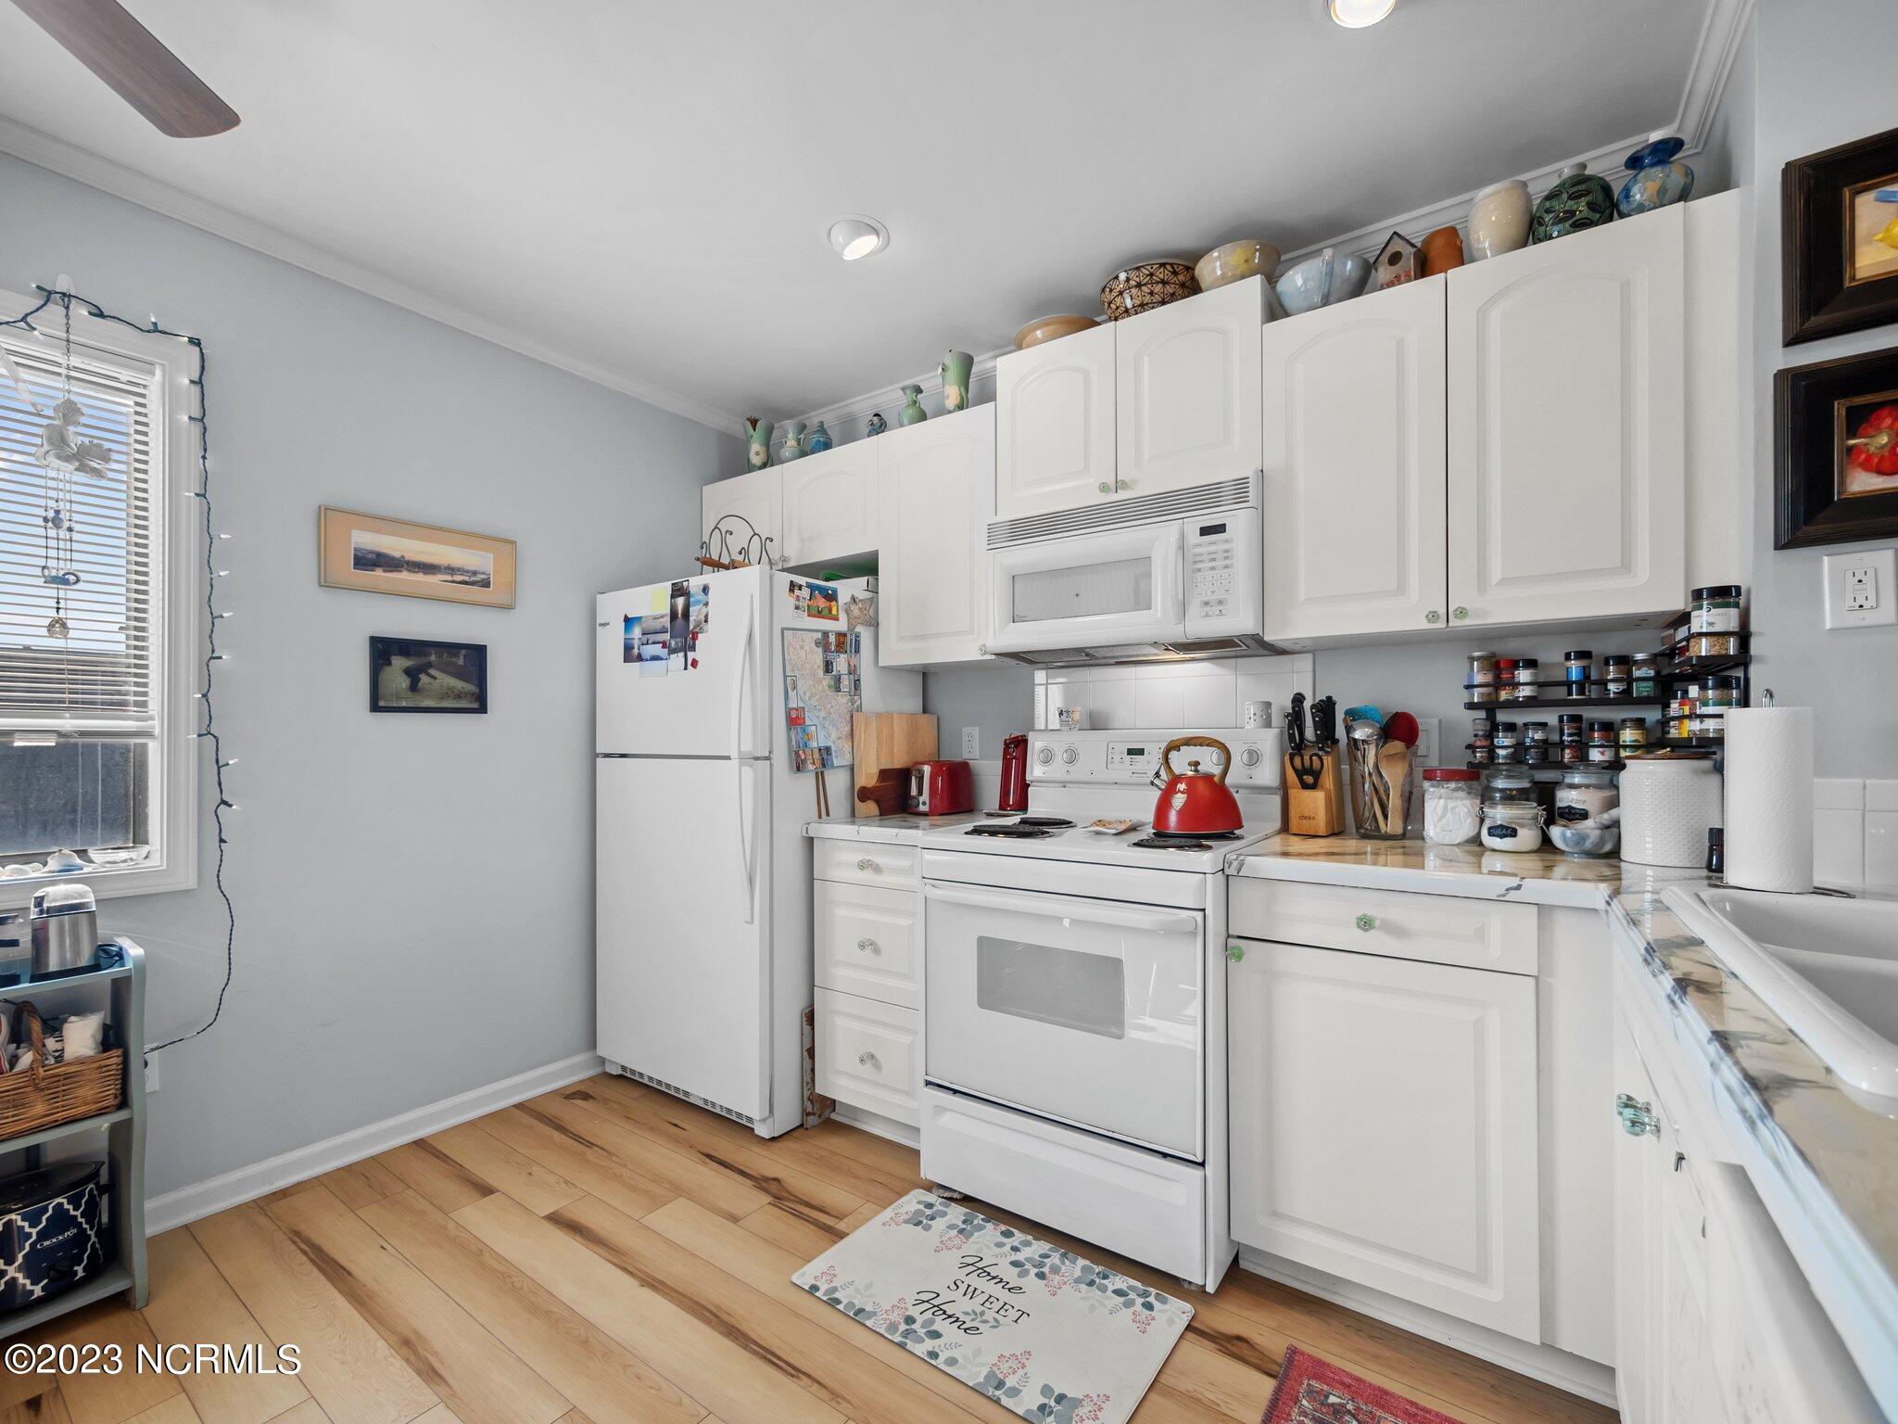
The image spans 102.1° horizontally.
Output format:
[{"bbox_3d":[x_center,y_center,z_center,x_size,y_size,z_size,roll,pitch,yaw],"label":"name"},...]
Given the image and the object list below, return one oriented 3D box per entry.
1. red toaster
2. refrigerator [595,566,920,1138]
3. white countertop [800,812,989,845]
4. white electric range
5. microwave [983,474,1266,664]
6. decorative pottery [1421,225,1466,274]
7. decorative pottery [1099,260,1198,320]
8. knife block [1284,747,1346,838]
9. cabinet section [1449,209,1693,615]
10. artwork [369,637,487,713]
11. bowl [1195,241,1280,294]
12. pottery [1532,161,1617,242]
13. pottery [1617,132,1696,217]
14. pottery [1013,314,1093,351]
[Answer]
[{"bbox_3d":[-0.026,0.254,2.613,0.145,0.180,0.200,-1,-2,39],"label":"red toaster"},{"bbox_3d":[-0.658,0.422,2.744,0.812,1.665,0.815,-1,-2,34],"label":"refrigerator"},{"bbox_3d":[-0.064,0.362,2.478,0.455,0.043,0.630,-1,-2,34],"label":"white countertop"},{"bbox_3d":[0.420,0.639,2.093,0.759,1.190,0.675,-1,-2,34],"label":"white electric range"},{"bbox_3d":[0.530,-0.368,2.189,0.758,0.415,0.395,-1,-2,34],"label":"microwave"},{"bbox_3d":[1.142,-1.026,1.774,0.086,0.148,0.086,-1,-2,34],"label":"decorative pottery"},{"bbox_3d":[0.590,-1.160,2.248,0.282,0.148,0.282,0,-2,0],"label":"decorative pottery"},{"bbox_3d":[0.943,0.197,1.974,0.112,0.226,0.135,-1,-2,34],"label":"knife block"},{"bbox_3d":[1.360,-0.592,1.732,0.385,0.765,0.335,-1,-2,34],"label":"cabinet section"},{"bbox_3d":[-1.558,-0.104,2.321,0.020,0.218,0.317,-1,-2,34],"label":"artwork"},{"bbox_3d":[0.762,-1.127,2.031,0.213,0.110,0.213,-1,-2,34],"label":"bowl"},{"bbox_3d":[1.370,-1.093,1.681,0.146,0.222,0.146,-1,-2,34],"label":"pottery"},{"bbox_3d":[1.428,-1.043,1.553,0.117,0.168,0.117,-1,-2,34],"label":"pottery"},{"bbox_3d":[0.359,-1.123,2.404,0.300,0.083,0.300,0,-2,0],"label":"pottery"}]

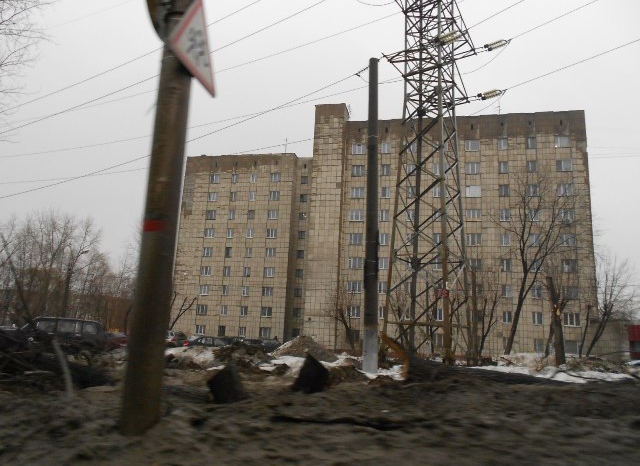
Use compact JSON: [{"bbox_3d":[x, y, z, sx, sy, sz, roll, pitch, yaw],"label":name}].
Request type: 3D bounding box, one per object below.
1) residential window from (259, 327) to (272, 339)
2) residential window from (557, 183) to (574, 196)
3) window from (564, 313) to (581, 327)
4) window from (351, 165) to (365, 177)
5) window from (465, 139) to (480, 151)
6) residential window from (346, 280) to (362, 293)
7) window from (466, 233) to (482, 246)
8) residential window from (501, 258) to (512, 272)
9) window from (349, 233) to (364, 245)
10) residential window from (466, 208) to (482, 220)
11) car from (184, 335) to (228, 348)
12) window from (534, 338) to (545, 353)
[{"bbox_3d":[-7.641,14.115,67.746,1.620,1.430,0.200,0,-11,13],"label":"residential window"},{"bbox_3d":[27.424,-4.745,53.642,1.680,1.430,0.200,0,-11,13],"label":"residential window"},{"bbox_3d":[26.733,9.176,50.907,1.599,1.363,0.150,0,-11,13],"label":"window"},{"bbox_3d":[4.736,-7.665,59.305,1.583,1.340,0.150,0,-11,13],"label":"window"},{"bbox_3d":[18.132,-10.369,56.929,1.680,1.430,0.200,0,-11,13],"label":"window"},{"bbox_3d":[4.062,6.323,56.569,1.649,1.321,0.150,0,-11,13],"label":"residential window"},{"bbox_3d":[17.557,0.757,54.698,1.647,1.378,0.150,0,-11,13],"label":"window"},{"bbox_3d":[20.769,3.617,53.458,1.080,1.430,0.200,0,-11,13],"label":"residential window"},{"bbox_3d":[4.344,0.730,57.660,1.578,1.364,0.150,0,-11,13],"label":"window"},{"bbox_3d":[17.690,-2.035,55.244,1.647,1.350,0.150,0,-11,13],"label":"residential window"},{"bbox_3d":[-8.274,8.720,37.000,4.350,1.450,1.720,5,-11,-11],"label":"car"},{"bbox_3d":[23.299,11.962,51.101,0.996,1.381,0.150,0,-11,13],"label":"window"}]

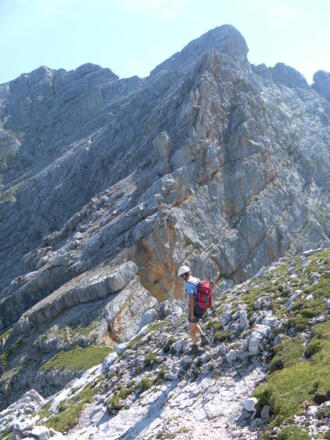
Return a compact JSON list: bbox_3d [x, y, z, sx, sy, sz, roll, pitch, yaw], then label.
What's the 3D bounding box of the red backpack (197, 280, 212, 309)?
[{"bbox_3d":[0.769,1.440,8.600,0.210,0.520,0.290,3,4,42],"label":"red backpack"}]

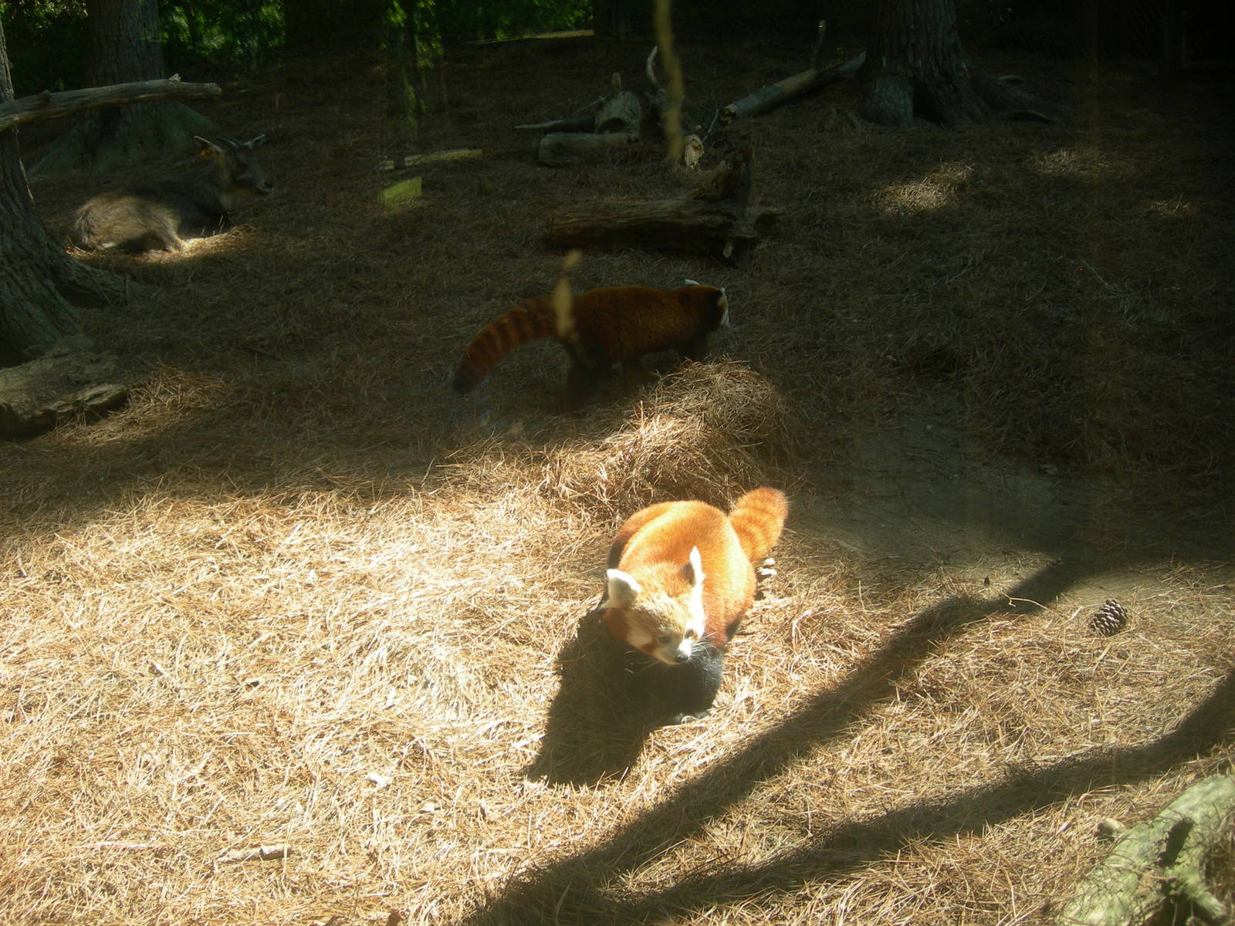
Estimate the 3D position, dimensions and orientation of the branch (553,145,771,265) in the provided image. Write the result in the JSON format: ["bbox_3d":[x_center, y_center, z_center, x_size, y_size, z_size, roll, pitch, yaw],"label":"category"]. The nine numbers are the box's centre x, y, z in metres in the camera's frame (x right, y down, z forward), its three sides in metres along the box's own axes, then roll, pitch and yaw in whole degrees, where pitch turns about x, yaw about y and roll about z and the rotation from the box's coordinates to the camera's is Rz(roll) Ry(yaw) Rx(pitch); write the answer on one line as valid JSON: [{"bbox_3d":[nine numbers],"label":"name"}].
[{"bbox_3d":[0.194,-1.161,6.120,1.020,0.500,0.450,-1,16,-5],"label":"branch"}]

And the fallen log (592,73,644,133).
[{"bbox_3d":[0.003,-2.419,9.150,0.340,0.420,0.380,0,13,0],"label":"fallen log"}]

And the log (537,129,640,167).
[{"bbox_3d":[-0.176,-1.952,8.400,0.640,0.220,0.240,-3,16,-11],"label":"log"}]

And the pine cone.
[{"bbox_3d":[1.030,0.325,2.841,0.075,0.066,0.070,-5,14,-22],"label":"pine cone"}]

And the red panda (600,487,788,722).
[{"bbox_3d":[0.155,0.222,2.877,0.330,0.330,0.840,3,16,11],"label":"red panda"}]

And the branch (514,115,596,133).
[{"bbox_3d":[-0.431,-2.345,9.400,0.580,0.110,0.140,-3,16,-11],"label":"branch"}]

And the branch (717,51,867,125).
[{"bbox_3d":[1.460,-2.992,10.750,0.160,0.160,2.343,12,29,32],"label":"branch"}]

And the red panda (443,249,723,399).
[{"bbox_3d":[-0.078,-0.392,4.278,0.880,0.350,0.240,-4,16,-15],"label":"red panda"}]

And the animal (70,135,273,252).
[{"bbox_3d":[-2.102,-1.259,6.400,0.930,0.530,0.380,-4,14,-16],"label":"animal"}]

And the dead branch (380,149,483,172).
[{"bbox_3d":[-1.126,-1.824,8.198,0.686,0.080,0.100,-10,21,-29],"label":"dead branch"}]

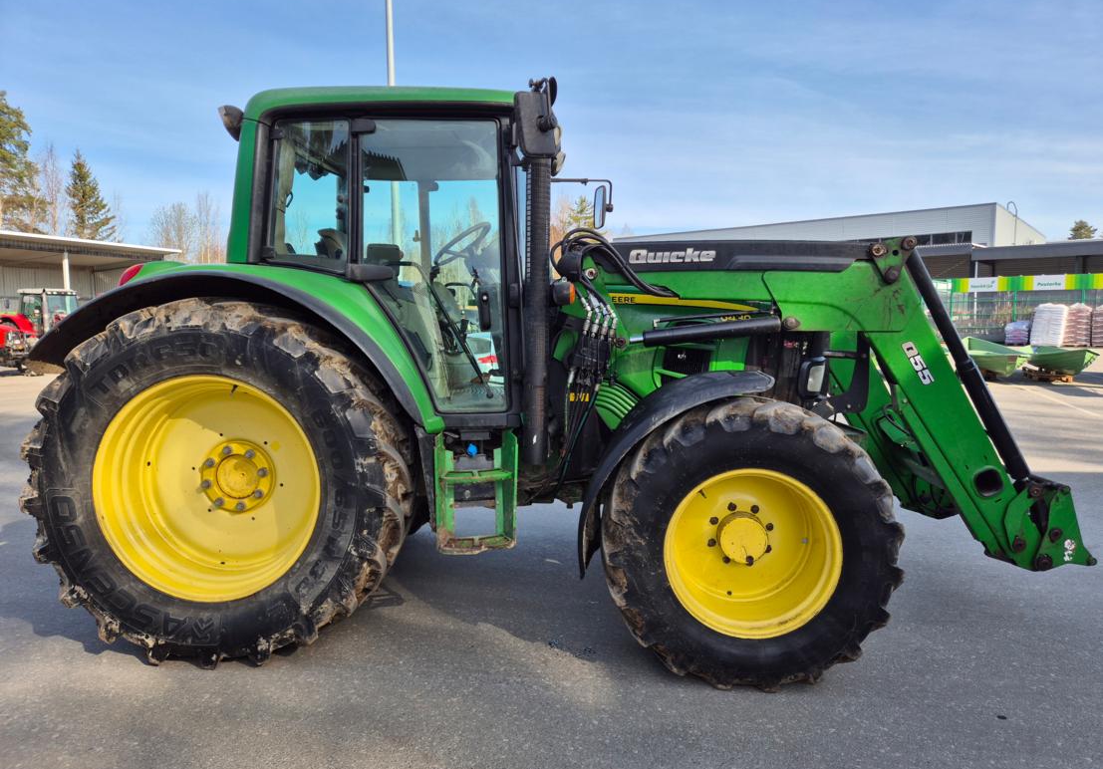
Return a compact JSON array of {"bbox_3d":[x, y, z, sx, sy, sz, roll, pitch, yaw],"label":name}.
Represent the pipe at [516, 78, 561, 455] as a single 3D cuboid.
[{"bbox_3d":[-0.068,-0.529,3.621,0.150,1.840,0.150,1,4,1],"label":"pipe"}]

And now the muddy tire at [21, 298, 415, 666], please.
[{"bbox_3d":[-1.509,0.407,3.476,1.720,1.660,0.600,1,4,1],"label":"muddy tire"}]

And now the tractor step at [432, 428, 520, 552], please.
[{"bbox_3d":[-0.354,0.524,3.612,0.375,0.600,0.250,1,4,1],"label":"tractor step"}]

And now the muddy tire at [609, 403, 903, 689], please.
[{"bbox_3d":[0.897,0.696,3.394,1.310,1.270,0.470,2,4,7],"label":"muddy tire"}]

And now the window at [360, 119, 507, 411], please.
[{"bbox_3d":[-0.573,-0.577,3.595,0.745,1.400,0.070,1,4,1],"label":"window"}]

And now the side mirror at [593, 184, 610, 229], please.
[{"bbox_3d":[0.342,-1.259,5.186,0.070,0.310,0.190,-1,5,-22],"label":"side mirror"}]

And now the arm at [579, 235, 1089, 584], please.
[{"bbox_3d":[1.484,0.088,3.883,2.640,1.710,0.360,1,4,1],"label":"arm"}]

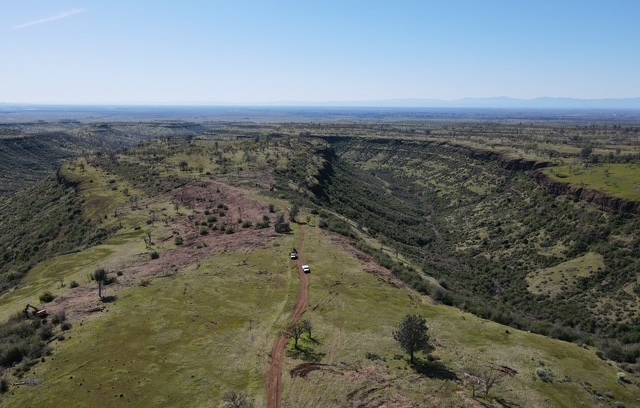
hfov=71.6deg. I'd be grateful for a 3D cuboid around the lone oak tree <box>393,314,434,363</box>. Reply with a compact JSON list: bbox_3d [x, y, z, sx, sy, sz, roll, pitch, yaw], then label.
[{"bbox_3d":[25.964,36.916,121.346,11.200,14.700,10.900,0,13,0],"label":"lone oak tree"}]

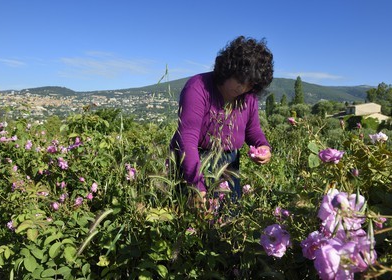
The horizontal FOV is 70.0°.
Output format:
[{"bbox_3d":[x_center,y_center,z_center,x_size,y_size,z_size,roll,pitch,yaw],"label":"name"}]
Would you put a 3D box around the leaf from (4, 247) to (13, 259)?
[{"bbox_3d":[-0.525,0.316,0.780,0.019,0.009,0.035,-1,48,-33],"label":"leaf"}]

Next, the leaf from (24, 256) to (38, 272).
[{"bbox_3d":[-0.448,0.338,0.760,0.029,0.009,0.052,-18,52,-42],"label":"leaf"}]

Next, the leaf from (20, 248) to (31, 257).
[{"bbox_3d":[-0.538,0.355,0.883,0.035,0.012,0.023,10,50,16],"label":"leaf"}]

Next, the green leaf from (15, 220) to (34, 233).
[{"bbox_3d":[-0.503,0.256,0.820,0.029,0.009,0.053,24,27,20],"label":"green leaf"}]

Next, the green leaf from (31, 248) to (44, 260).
[{"bbox_3d":[-0.500,0.357,0.883,0.059,0.021,0.012,30,-33,10],"label":"green leaf"}]

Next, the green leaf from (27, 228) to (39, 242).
[{"bbox_3d":[-0.562,0.329,0.966,0.037,0.043,0.012,-18,-22,-7],"label":"green leaf"}]

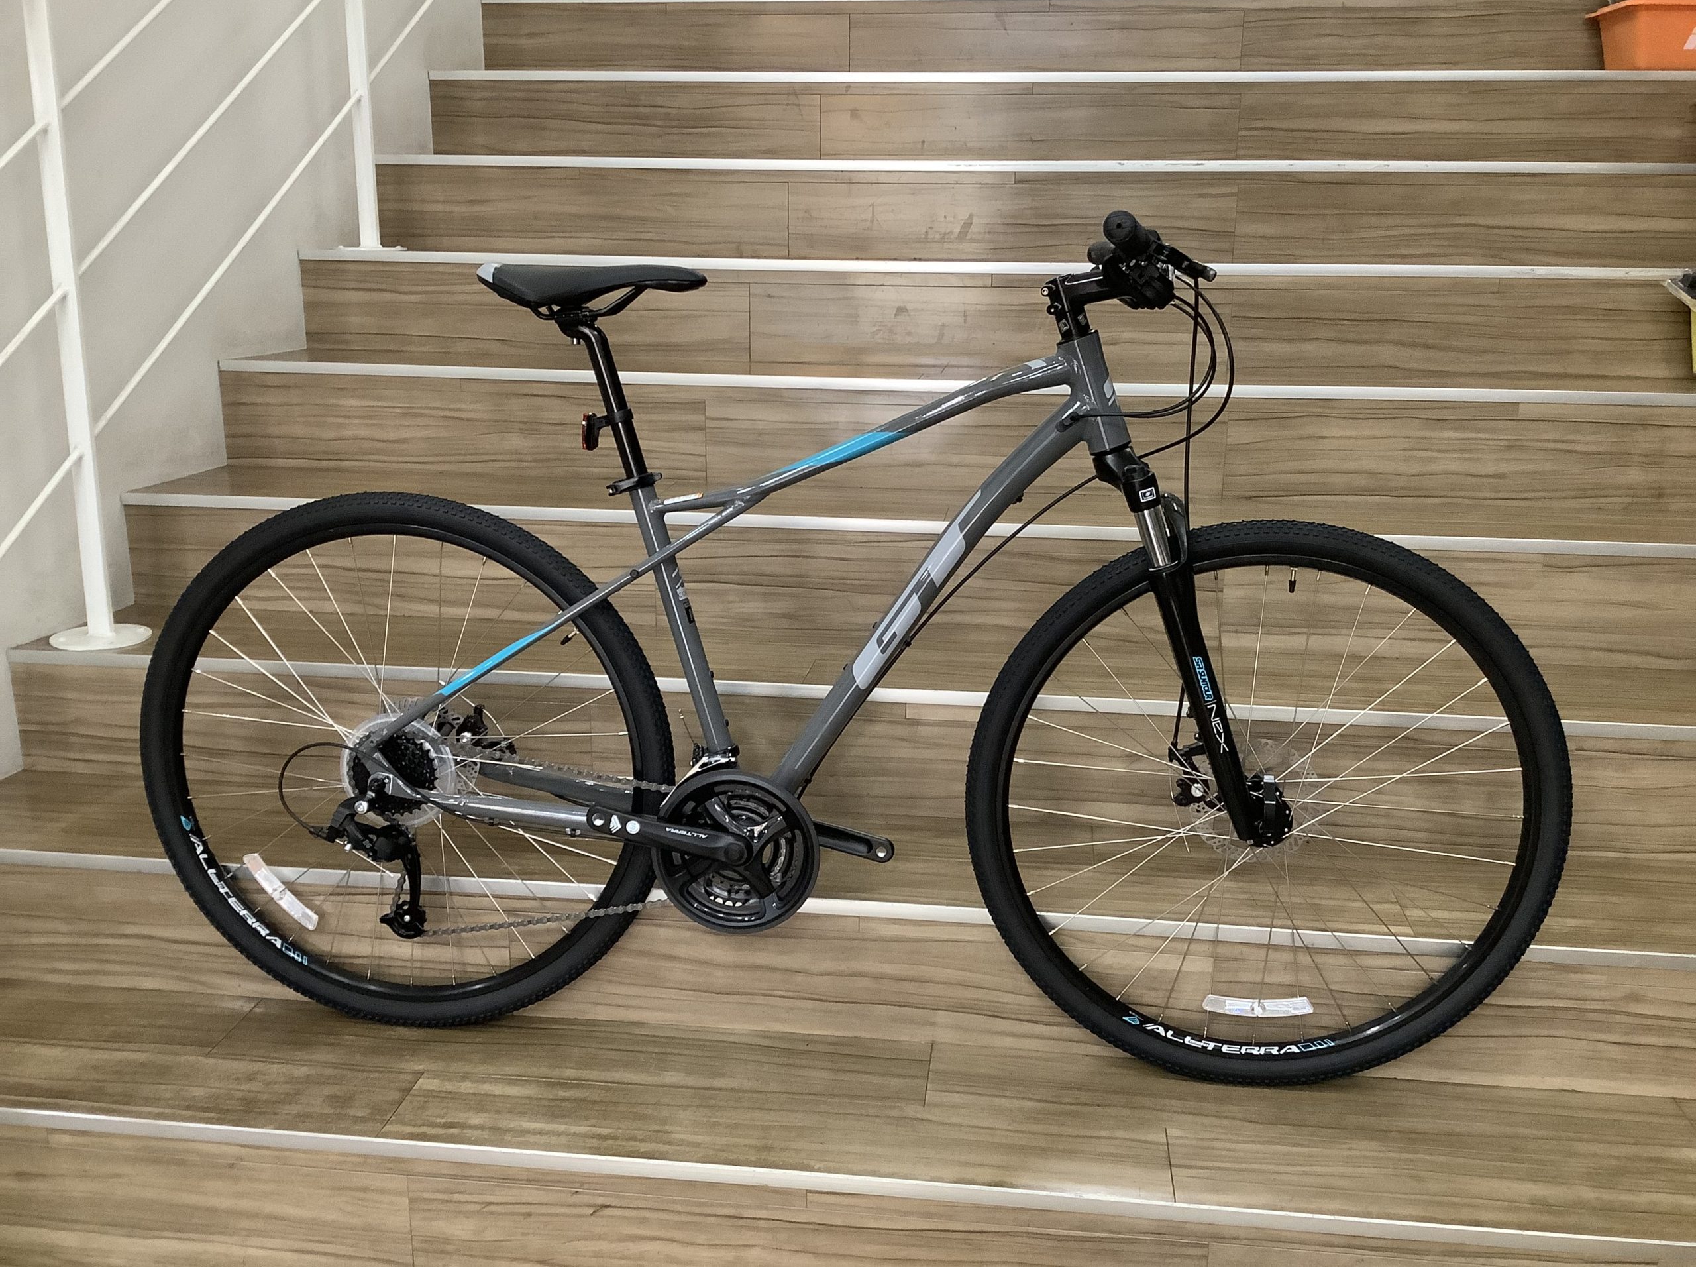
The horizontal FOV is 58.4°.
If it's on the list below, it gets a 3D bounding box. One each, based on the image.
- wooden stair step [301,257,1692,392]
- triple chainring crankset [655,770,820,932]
[{"bbox_3d":[0.268,-0.635,2.996,2.670,0.196,0.289,2,14,6],"label":"wooden stair step"},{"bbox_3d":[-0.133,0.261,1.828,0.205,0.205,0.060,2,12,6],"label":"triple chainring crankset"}]

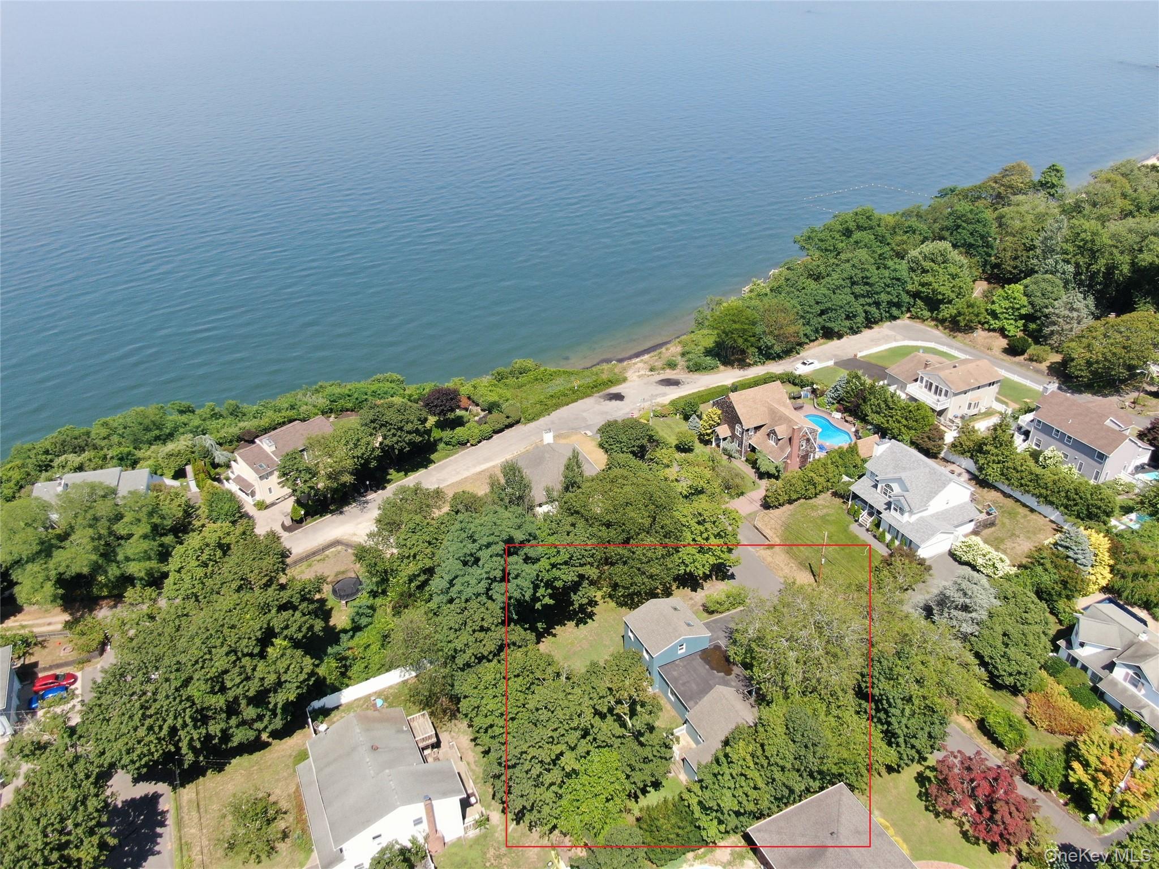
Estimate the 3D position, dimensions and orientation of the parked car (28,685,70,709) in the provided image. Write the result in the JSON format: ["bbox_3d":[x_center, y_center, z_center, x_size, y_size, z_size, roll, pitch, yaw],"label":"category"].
[{"bbox_3d":[-59.636,29.497,94.250,4.300,1.550,1.800,-16,34,-23],"label":"parked car"}]

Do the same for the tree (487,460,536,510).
[{"bbox_3d":[-9.570,7.950,120.920,6.500,9.740,6.500,-1,32,1],"label":"tree"}]

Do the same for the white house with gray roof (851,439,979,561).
[{"bbox_3d":[48.130,8.440,118.870,13.870,9.000,16.340,-14,34,-19],"label":"white house with gray roof"}]

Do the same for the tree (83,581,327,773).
[{"bbox_3d":[-40.190,26.360,91.680,23.500,12.000,22.000,-1,30,0],"label":"tree"}]

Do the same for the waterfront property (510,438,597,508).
[{"bbox_3d":[-3.770,6.010,127.510,13.150,5.900,12.640,-14,34,-20],"label":"waterfront property"}]

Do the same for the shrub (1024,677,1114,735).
[{"bbox_3d":[52.470,29.770,90.570,7.500,2.300,4.600,27,41,37],"label":"shrub"}]

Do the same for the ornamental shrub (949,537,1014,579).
[{"bbox_3d":[53.050,15.970,110.580,3.600,2.200,8.100,-21,35,-30],"label":"ornamental shrub"}]

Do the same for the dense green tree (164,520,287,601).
[{"bbox_3d":[-44.921,17.017,105.931,14.500,10.500,12.500,-1,31,0],"label":"dense green tree"}]

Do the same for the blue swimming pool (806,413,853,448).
[{"bbox_3d":[42.390,-0.850,142.920,6.000,0.500,10.800,-3,30,-3],"label":"blue swimming pool"}]

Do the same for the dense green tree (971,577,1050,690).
[{"bbox_3d":[48.060,22.450,92.420,7.300,9.500,9.800,6,31,12],"label":"dense green tree"}]

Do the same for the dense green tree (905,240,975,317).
[{"bbox_3d":[76.690,-32.570,178.310,12.500,15.500,12.500,-1,30,0],"label":"dense green tree"}]

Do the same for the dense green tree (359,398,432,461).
[{"bbox_3d":[-29.220,0.030,133.050,10.950,11.160,10.950,-1,32,1],"label":"dense green tree"}]

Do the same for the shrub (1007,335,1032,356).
[{"bbox_3d":[84.207,-16.980,160.166,4.600,3.600,4.600,-1,31,0],"label":"shrub"}]

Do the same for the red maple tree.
[{"bbox_3d":[37.460,34.410,78.270,9.370,7.870,9.370,-1,32,1],"label":"red maple tree"}]

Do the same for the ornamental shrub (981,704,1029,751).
[{"bbox_3d":[44.219,30.483,86.970,3.600,2.500,5.300,-9,32,-13],"label":"ornamental shrub"}]

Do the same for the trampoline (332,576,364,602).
[{"bbox_3d":[-30.325,20.335,109.290,4.400,1.000,4.400,-1,31,0],"label":"trampoline"}]

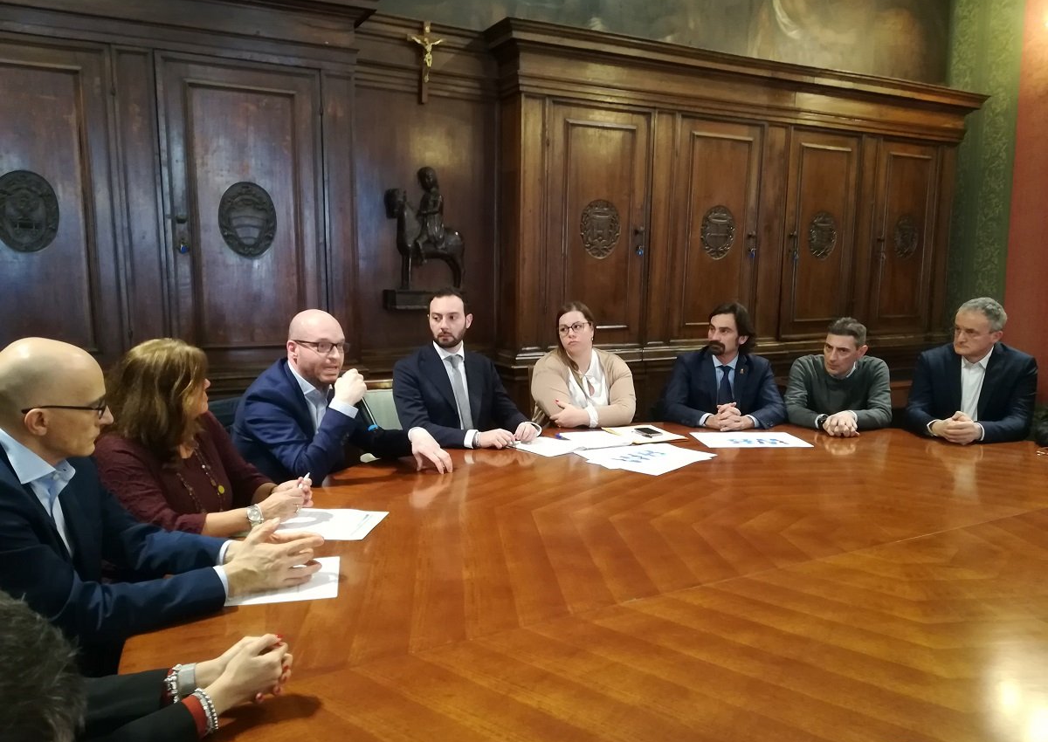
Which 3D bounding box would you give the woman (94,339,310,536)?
[{"bbox_3d":[-0.945,0.523,2.211,0.700,1.220,0.530,3,8,22],"label":"woman"}]

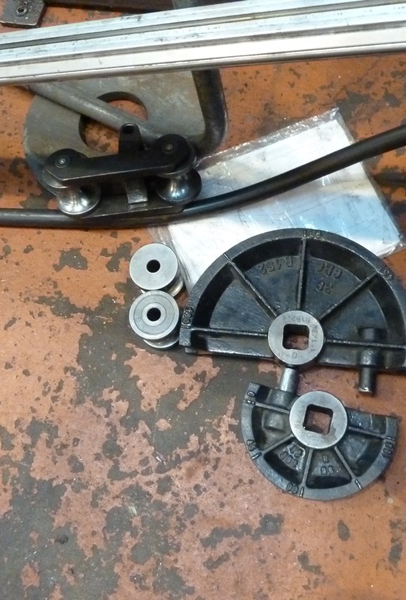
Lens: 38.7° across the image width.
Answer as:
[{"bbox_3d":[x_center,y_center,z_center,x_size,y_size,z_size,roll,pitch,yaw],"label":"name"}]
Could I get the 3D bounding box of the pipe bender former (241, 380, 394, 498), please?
[{"bbox_3d":[0.139,0.179,0.731,0.192,0.043,0.137,13,76,11],"label":"pipe bender former"}]

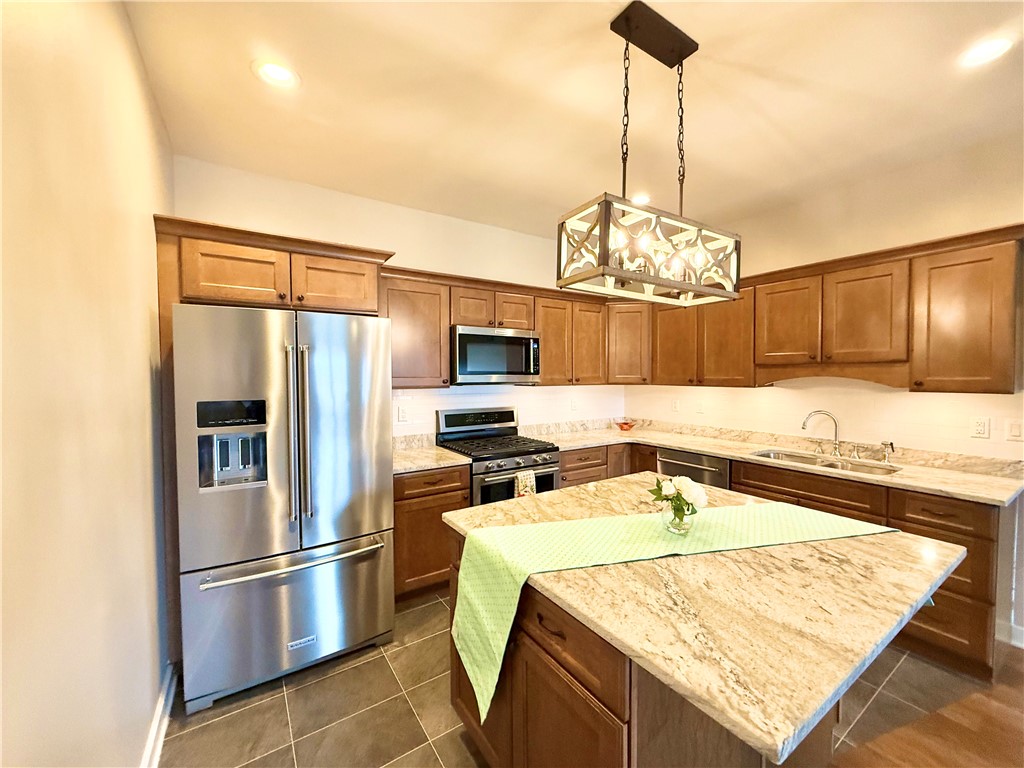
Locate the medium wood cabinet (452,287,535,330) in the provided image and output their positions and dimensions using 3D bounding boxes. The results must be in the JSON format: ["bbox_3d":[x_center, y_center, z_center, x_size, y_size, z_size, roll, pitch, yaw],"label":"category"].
[{"bbox_3d":[-0.216,-0.584,3.378,0.768,0.289,0.316,-1,2,-34],"label":"medium wood cabinet"}]

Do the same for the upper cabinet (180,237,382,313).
[{"bbox_3d":[-1.332,-0.551,2.431,0.908,0.289,0.620,-1,2,-34],"label":"upper cabinet"}]

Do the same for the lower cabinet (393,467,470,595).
[{"bbox_3d":[-0.680,0.991,2.984,0.538,0.875,0.625,-1,2,-33],"label":"lower cabinet"}]

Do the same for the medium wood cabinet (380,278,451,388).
[{"bbox_3d":[-0.770,-0.347,3.076,0.546,0.762,0.322,-1,2,-33],"label":"medium wood cabinet"}]

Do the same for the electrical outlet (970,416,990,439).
[{"bbox_3d":[2.718,0.253,2.403,0.010,0.116,0.074,-1,2,-33],"label":"electrical outlet"}]

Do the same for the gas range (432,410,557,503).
[{"bbox_3d":[-0.115,0.813,3.206,0.753,1.175,0.710,-1,2,-34],"label":"gas range"}]

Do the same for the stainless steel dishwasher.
[{"bbox_3d":[1.639,0.942,3.406,0.615,0.845,0.605,-1,2,-34],"label":"stainless steel dishwasher"}]

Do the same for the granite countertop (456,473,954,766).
[{"bbox_3d":[0.616,0.567,1.572,1.323,0.036,1.310,-1,2,-34],"label":"granite countertop"}]

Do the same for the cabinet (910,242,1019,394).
[{"bbox_3d":[2.563,-0.339,2.337,0.322,0.762,0.396,-1,2,-33],"label":"cabinet"}]

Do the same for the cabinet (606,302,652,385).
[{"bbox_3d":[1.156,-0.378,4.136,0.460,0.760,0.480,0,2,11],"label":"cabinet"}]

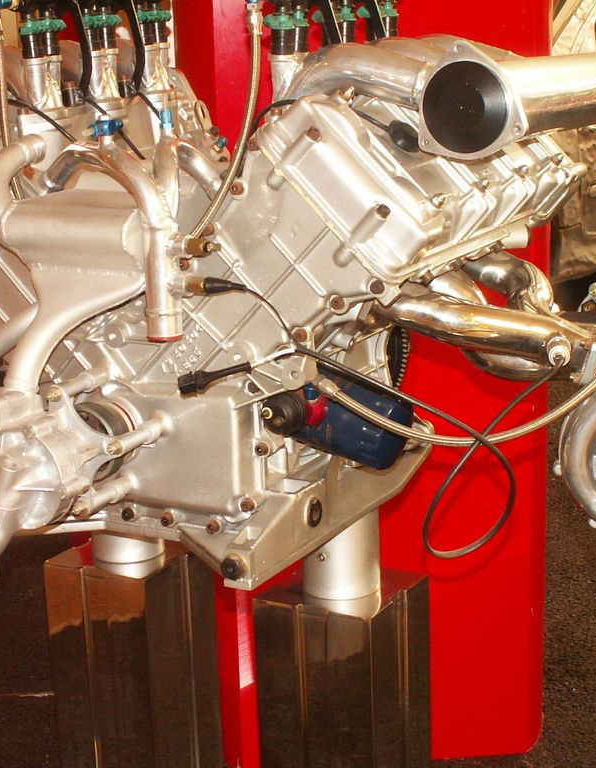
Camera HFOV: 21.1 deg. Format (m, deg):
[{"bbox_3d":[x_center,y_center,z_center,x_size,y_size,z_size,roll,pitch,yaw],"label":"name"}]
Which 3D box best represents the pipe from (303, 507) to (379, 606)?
[{"bbox_3d":[0.050,0.195,1.845,0.090,0.100,0.090,-2,14,1],"label":"pipe"}]

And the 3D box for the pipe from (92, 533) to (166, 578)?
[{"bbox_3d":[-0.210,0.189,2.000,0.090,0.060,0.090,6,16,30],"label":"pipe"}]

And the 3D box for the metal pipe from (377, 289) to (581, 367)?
[{"bbox_3d":[0.186,-0.062,1.636,0.215,0.055,0.055,11,17,13],"label":"metal pipe"}]

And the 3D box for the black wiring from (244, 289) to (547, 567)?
[{"bbox_3d":[0.097,0.046,1.642,0.315,0.275,0.090,6,16,30],"label":"black wiring"}]

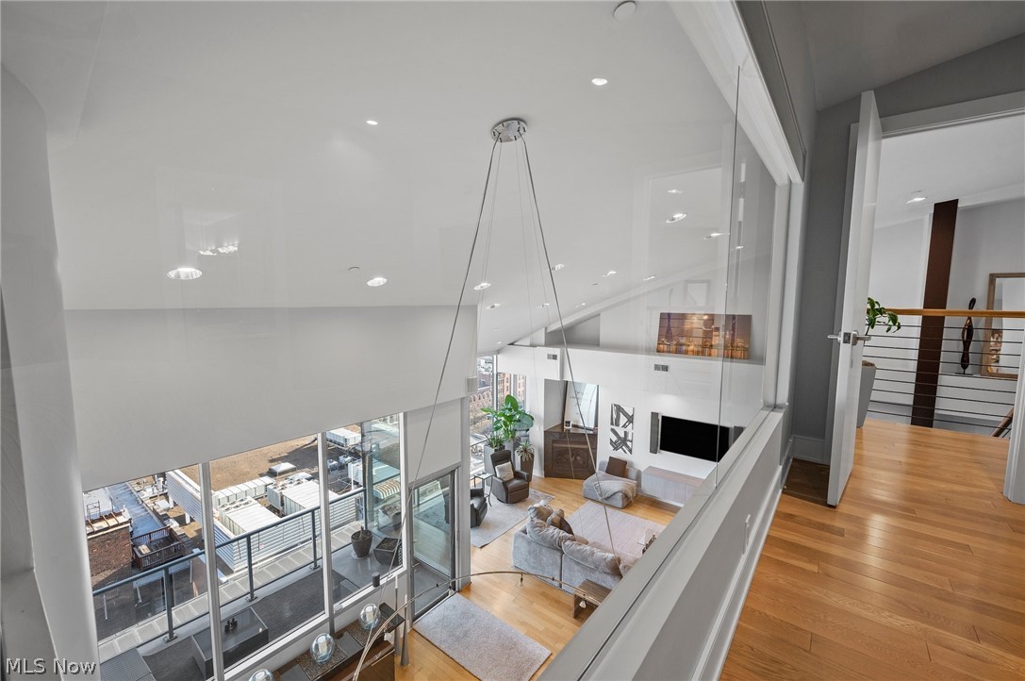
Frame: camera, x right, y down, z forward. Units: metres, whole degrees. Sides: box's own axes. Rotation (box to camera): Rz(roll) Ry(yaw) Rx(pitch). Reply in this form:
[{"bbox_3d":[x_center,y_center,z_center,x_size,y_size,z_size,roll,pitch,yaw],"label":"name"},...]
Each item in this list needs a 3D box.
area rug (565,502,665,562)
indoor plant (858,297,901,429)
[{"bbox_3d":[2.277,3.974,8.154,3.100,0.015,2.480,5,7,38],"label":"area rug"},{"bbox_3d":[3.189,0.193,3.924,0.530,1.190,0.500,5,7,38],"label":"indoor plant"}]

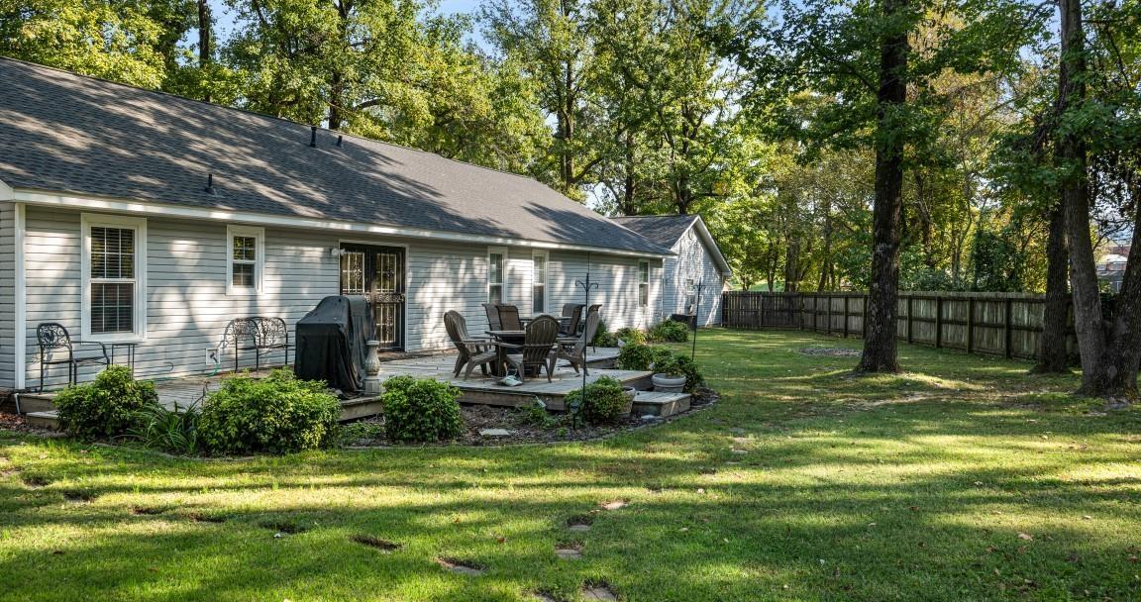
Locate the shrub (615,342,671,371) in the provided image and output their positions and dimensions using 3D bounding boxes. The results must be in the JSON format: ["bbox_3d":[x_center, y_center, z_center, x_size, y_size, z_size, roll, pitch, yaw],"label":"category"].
[{"bbox_3d":[1.300,1.042,16.115,0.950,0.700,0.850,0,1,0],"label":"shrub"}]

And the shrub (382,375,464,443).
[{"bbox_3d":[-1.610,1.130,9.735,0.880,0.690,0.850,0,1,0],"label":"shrub"}]

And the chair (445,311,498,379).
[{"bbox_3d":[-1.540,0.673,13.760,0.820,1.000,0.720,0,1,-18],"label":"chair"}]

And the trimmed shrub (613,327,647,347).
[{"bbox_3d":[1.694,1.000,25.500,0.920,0.580,0.800,0,1,0],"label":"trimmed shrub"}]

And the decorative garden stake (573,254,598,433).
[{"bbox_3d":[0.185,0.452,10.337,0.280,2.030,0.060,0,1,0],"label":"decorative garden stake"}]

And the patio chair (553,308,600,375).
[{"bbox_3d":[0.081,0.627,13.200,0.770,0.950,0.730,0,1,-16],"label":"patio chair"}]

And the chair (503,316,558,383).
[{"bbox_3d":[-0.570,0.685,13.160,0.700,0.990,0.820,0,1,-22],"label":"chair"}]

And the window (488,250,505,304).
[{"bbox_3d":[-1.644,-0.406,20.195,0.100,1.579,0.740,1,1,27],"label":"window"}]

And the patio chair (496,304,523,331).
[{"bbox_3d":[-1.015,0.560,16.100,0.610,0.970,0.680,1,1,37],"label":"patio chair"}]

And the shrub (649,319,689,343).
[{"bbox_3d":[2.900,0.820,26.013,1.200,0.690,1.100,0,1,0],"label":"shrub"}]

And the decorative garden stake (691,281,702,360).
[{"bbox_3d":[2.586,0.512,18.185,0.240,1.800,0.050,5,1,0],"label":"decorative garden stake"}]

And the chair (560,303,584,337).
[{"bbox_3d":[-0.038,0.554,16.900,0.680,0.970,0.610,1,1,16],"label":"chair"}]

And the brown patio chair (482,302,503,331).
[{"bbox_3d":[-1.315,0.539,17.200,0.680,0.970,0.610,1,1,29],"label":"brown patio chair"}]

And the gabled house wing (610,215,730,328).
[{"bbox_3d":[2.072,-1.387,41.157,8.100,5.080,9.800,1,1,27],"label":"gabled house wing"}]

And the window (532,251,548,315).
[{"bbox_3d":[-0.720,-0.419,22.016,0.120,1.630,0.830,0,1,27],"label":"window"}]

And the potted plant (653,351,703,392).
[{"bbox_3d":[1.714,1.109,14.150,0.800,0.720,0.750,0,1,0],"label":"potted plant"}]

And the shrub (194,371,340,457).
[{"bbox_3d":[-3.140,1.111,9.265,1.480,0.740,1.150,0,1,-12],"label":"shrub"}]

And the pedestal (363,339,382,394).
[{"bbox_3d":[-2.362,0.802,10.660,0.195,0.645,0.195,1,1,27],"label":"pedestal"}]

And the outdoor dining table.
[{"bbox_3d":[-0.740,0.825,13.992,1.020,0.690,1.000,0,1,-16],"label":"outdoor dining table"}]

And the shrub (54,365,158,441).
[{"bbox_3d":[-5.219,1.098,9.980,1.150,0.770,1.050,0,1,-22],"label":"shrub"}]

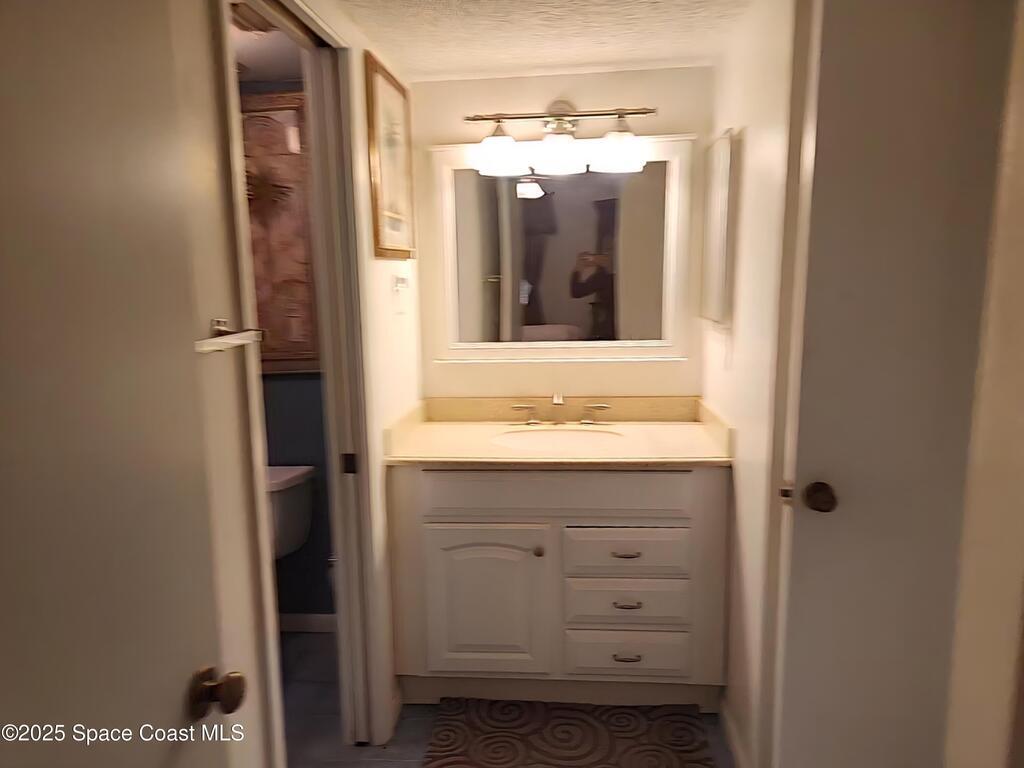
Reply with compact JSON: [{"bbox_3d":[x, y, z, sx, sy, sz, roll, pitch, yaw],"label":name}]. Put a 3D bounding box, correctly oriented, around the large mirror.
[{"bbox_3d":[0.174,-0.476,2.508,0.780,0.648,0.029,0,9,5],"label":"large mirror"}]

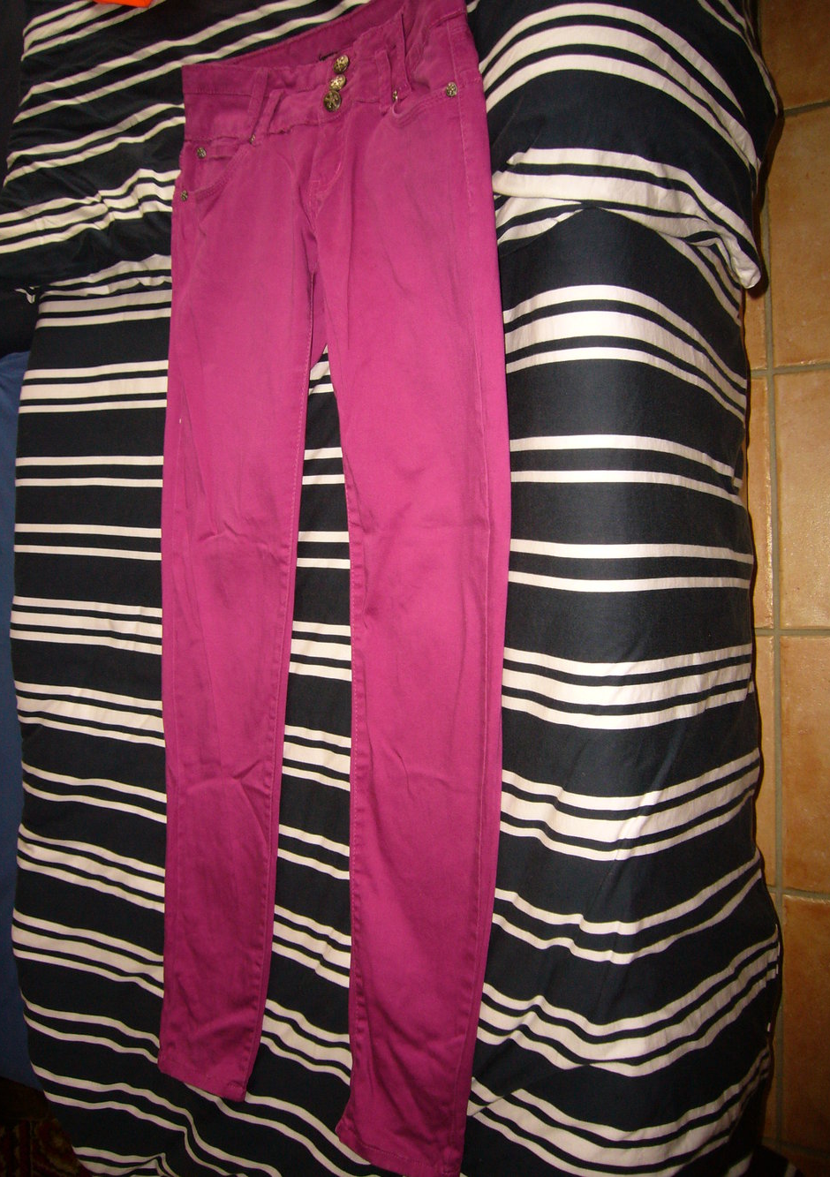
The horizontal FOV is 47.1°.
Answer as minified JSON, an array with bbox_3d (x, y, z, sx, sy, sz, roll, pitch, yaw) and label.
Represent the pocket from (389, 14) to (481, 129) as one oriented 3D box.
[{"bbox_3d":[0.018,-0.431,0.794,0.067,0.025,0.072,-5,98,22],"label":"pocket"}]

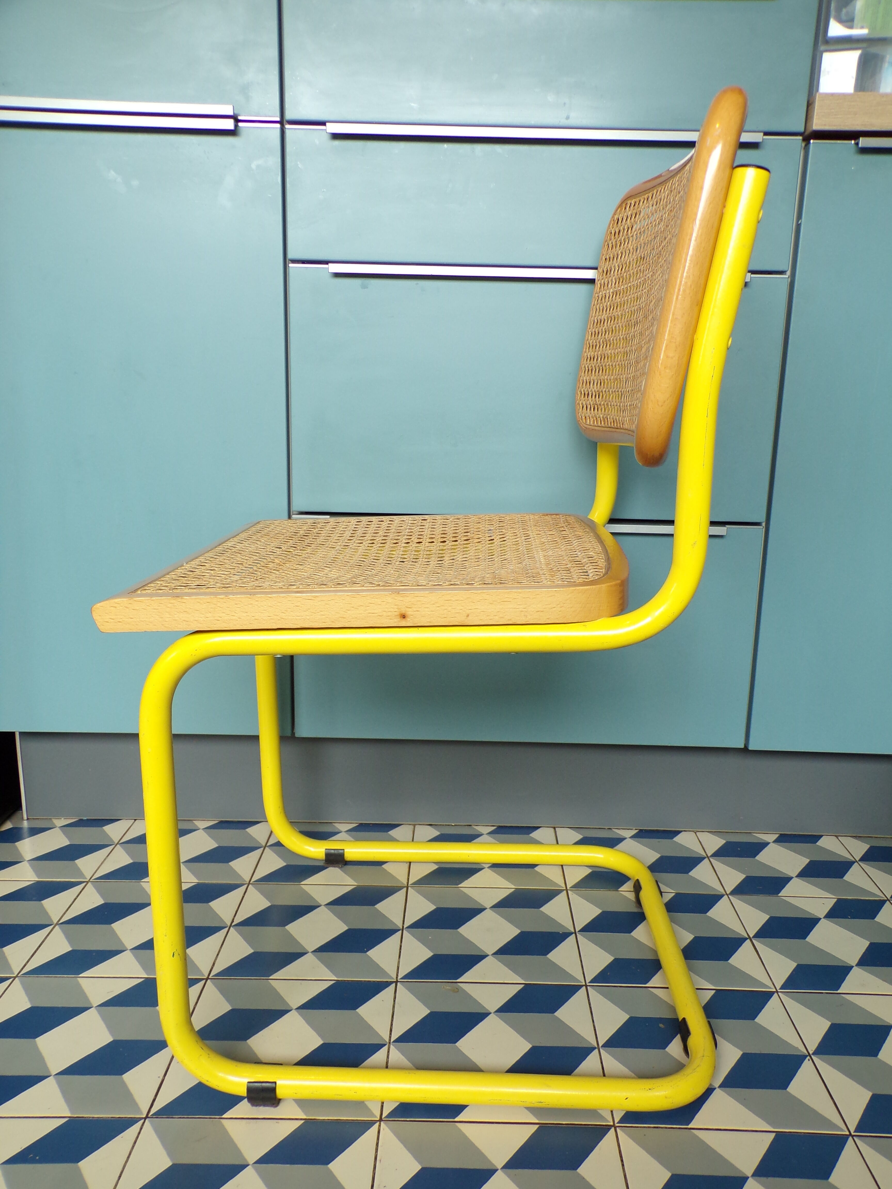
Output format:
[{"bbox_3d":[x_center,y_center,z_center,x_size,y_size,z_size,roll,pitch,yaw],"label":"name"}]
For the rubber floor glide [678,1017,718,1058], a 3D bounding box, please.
[{"bbox_3d":[0.242,0.423,0.921,0.031,0.022,0.030,1,12,1],"label":"rubber floor glide"}]

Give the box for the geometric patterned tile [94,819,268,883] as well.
[{"bbox_3d":[-0.347,0.349,1.311,0.200,0.010,0.195,1,12,1],"label":"geometric patterned tile"}]

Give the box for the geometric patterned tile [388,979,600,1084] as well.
[{"bbox_3d":[0.046,0.435,0.915,0.200,0.010,0.200,1,12,1],"label":"geometric patterned tile"}]

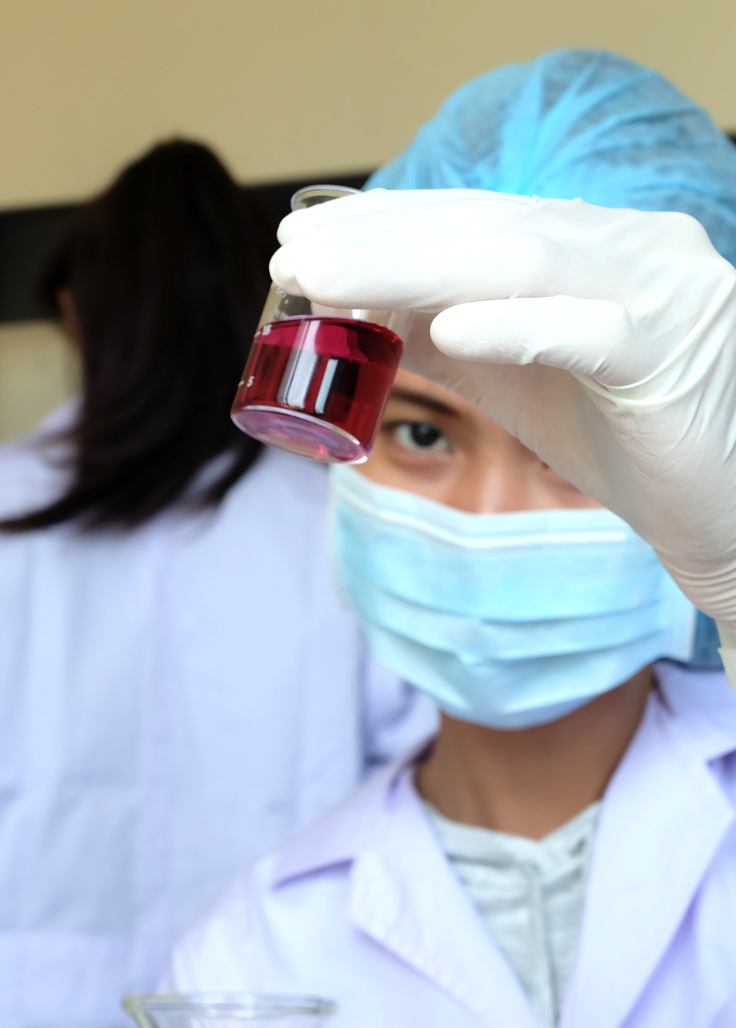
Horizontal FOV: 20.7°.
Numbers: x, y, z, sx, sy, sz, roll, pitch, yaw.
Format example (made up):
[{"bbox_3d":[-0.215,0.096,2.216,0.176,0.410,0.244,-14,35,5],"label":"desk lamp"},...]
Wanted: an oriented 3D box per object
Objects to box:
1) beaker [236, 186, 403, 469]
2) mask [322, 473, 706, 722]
[{"bbox_3d":[-0.008,-0.044,0.476,0.037,0.053,0.036,15,-16,4],"label":"beaker"},{"bbox_3d":[0.058,0.035,0.820,0.150,0.100,0.085,6,6,7],"label":"mask"}]

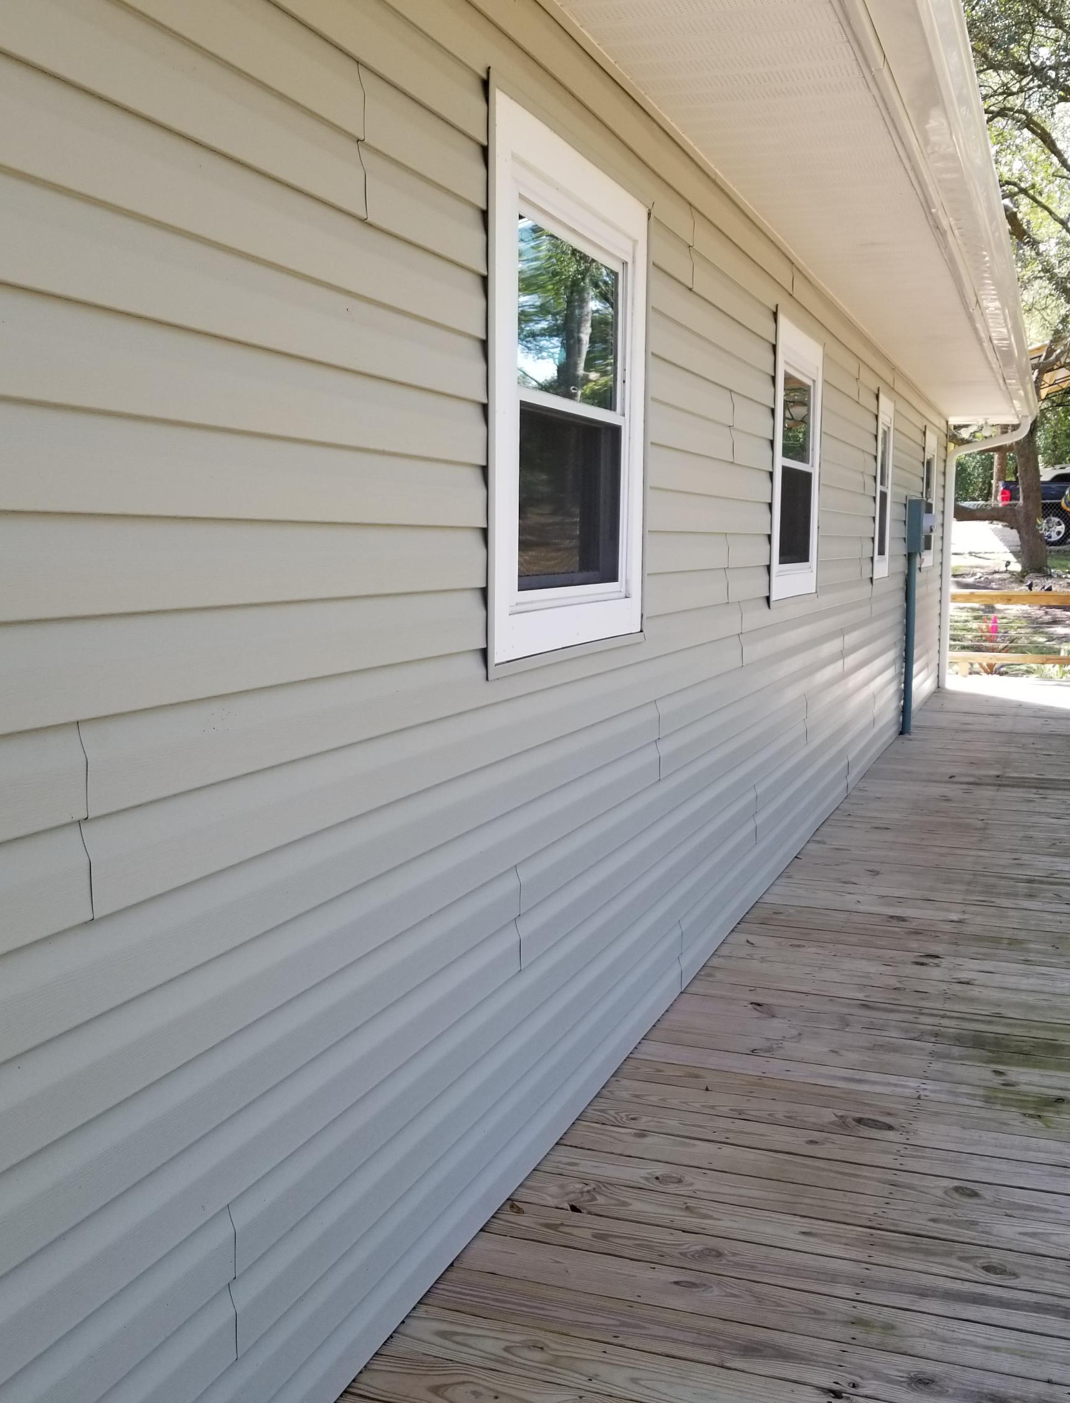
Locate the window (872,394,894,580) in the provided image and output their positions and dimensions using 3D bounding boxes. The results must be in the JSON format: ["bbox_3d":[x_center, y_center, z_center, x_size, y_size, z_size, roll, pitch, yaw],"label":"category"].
[{"bbox_3d":[2.059,-1.274,8.417,0.080,1.069,0.733,3,7,20],"label":"window"}]

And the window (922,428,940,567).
[{"bbox_3d":[3.132,-1.610,11.260,0.080,1.072,0.943,3,7,20],"label":"window"}]

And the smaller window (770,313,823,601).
[{"bbox_3d":[1.046,-0.961,5.734,0.080,1.070,1.010,3,7,20],"label":"smaller window"}]

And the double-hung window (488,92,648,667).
[{"bbox_3d":[0.072,-0.663,3.151,0.080,1.070,1.018,3,7,20],"label":"double-hung window"}]

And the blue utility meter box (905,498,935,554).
[{"bbox_3d":[2.662,-1.204,9.688,0.175,0.380,0.260,3,7,20],"label":"blue utility meter box"}]

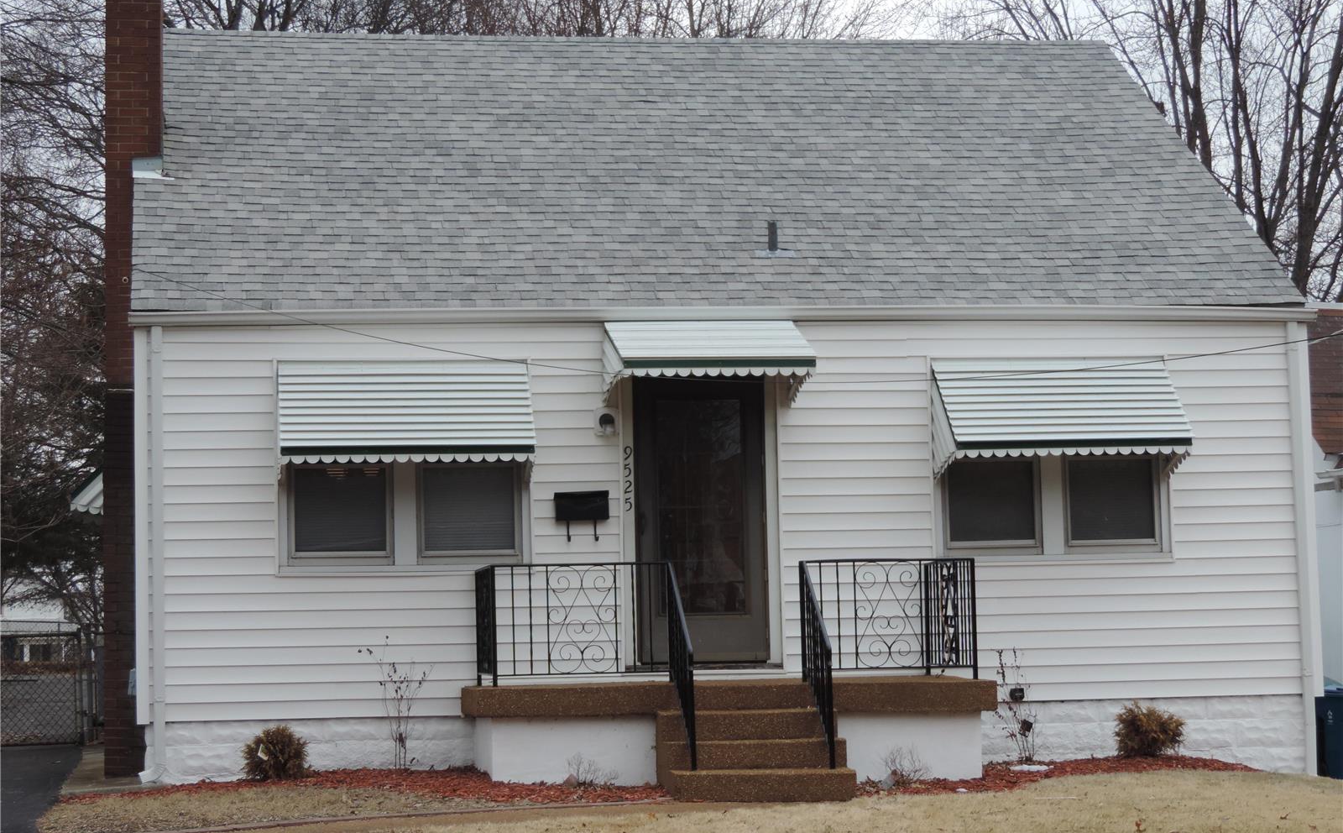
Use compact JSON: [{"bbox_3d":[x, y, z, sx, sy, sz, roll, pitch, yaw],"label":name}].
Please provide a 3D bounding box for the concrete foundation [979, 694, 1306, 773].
[{"bbox_3d":[3.386,2.318,20.968,2.502,0.568,0.221,-1,-5,-9],"label":"concrete foundation"}]

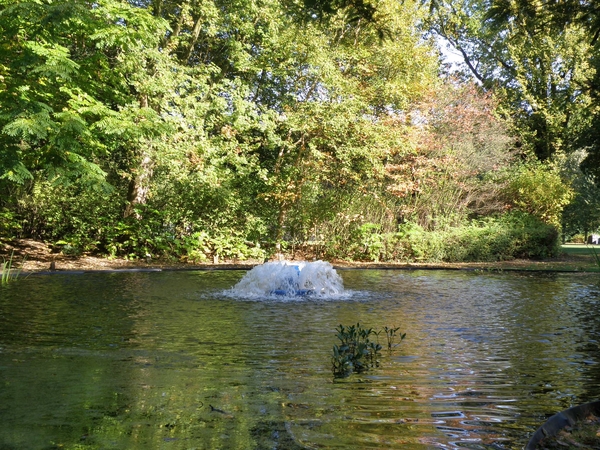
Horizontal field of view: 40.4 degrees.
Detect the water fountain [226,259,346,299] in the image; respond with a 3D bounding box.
[{"bbox_3d":[-0.330,1.180,18.400,2.650,0.740,2.500,0,0,0],"label":"water fountain"}]

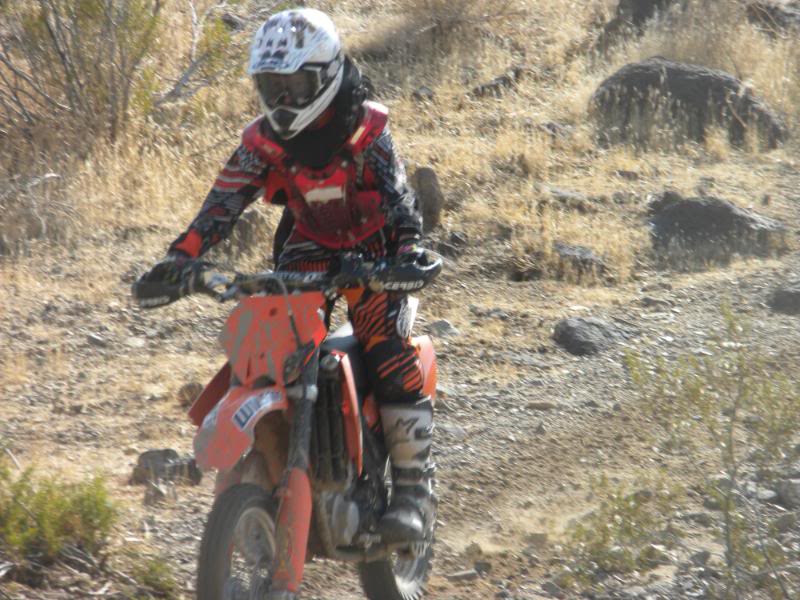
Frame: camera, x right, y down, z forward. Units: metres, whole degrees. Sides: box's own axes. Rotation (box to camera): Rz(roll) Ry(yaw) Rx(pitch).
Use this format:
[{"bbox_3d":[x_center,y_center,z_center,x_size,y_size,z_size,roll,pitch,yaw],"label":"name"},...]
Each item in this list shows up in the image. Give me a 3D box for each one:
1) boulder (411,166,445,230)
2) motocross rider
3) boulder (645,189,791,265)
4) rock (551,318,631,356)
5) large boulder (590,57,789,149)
[{"bbox_3d":[0.119,-0.435,26.000,0.160,0.290,0.170,0,5,0],"label":"boulder"},{"bbox_3d":[-0.230,-0.065,16.600,0.820,1.460,0.780,2,5,17],"label":"motocross rider"},{"bbox_3d":[1.347,-0.303,25.500,0.580,0.320,0.430,0,5,0],"label":"boulder"},{"bbox_3d":[0.717,0.137,22.500,0.290,0.150,0.230,0,5,0],"label":"rock"},{"bbox_3d":[1.421,-0.970,29.500,0.970,0.460,0.660,0,5,0],"label":"large boulder"}]

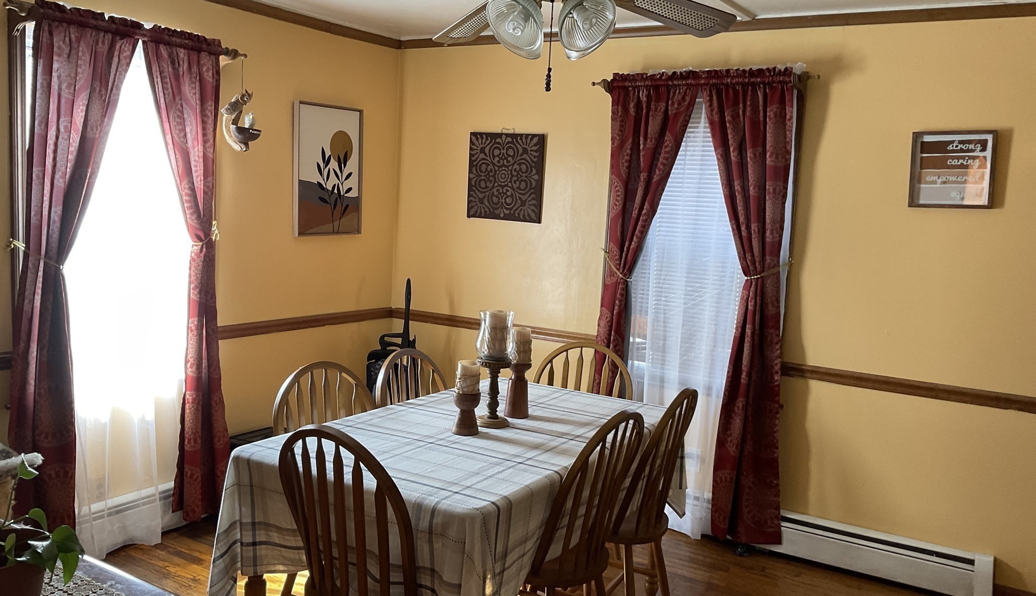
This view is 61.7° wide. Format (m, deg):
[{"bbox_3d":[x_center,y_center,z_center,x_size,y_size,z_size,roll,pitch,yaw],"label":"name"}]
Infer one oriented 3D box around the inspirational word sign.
[{"bbox_3d":[1.761,-0.518,3.520,0.302,0.302,0.030,7,8,30],"label":"inspirational word sign"}]

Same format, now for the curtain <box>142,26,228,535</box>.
[{"bbox_3d":[-1.428,-0.051,3.783,0.150,2.150,0.460,7,8,33],"label":"curtain"}]

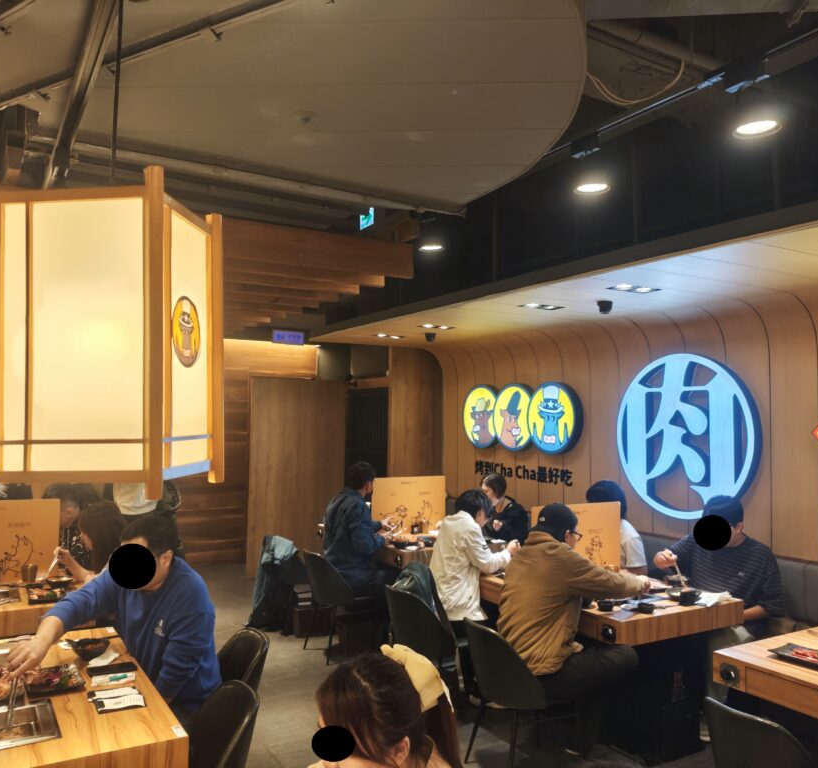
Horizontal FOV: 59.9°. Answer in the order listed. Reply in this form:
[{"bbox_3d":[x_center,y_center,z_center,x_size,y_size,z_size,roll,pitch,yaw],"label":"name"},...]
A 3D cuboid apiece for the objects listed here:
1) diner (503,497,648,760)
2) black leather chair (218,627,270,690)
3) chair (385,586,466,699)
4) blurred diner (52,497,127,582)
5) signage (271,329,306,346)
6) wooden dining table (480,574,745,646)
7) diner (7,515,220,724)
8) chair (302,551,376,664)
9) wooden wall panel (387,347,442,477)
[{"bbox_3d":[0.781,1.233,3.562,0.850,1.290,0.540,3,-4,-31],"label":"diner"},{"bbox_3d":[-0.911,1.433,2.903,0.550,0.770,0.500,3,-4,-31],"label":"black leather chair"},{"bbox_3d":[0.193,1.503,3.895,0.550,0.770,0.500,3,-4,-31],"label":"chair"},{"bbox_3d":[-1.725,1.252,3.928,0.560,1.220,0.500,3,-4,-31],"label":"blurred diner"},{"bbox_3d":[-1.200,-0.456,6.991,0.340,0.170,0.060,3,-4,-31],"label":"signage"},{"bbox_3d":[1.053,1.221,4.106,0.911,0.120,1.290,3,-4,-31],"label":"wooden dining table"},{"bbox_3d":[-1.082,1.158,2.684,0.770,1.290,0.640,3,-4,-31],"label":"diner"},{"bbox_3d":[-0.495,1.562,5.160,0.540,0.770,0.500,3,-4,-31],"label":"chair"},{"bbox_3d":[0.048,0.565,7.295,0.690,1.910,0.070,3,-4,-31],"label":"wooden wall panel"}]

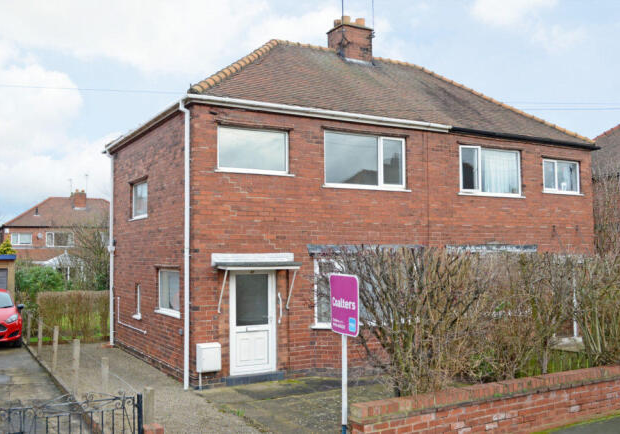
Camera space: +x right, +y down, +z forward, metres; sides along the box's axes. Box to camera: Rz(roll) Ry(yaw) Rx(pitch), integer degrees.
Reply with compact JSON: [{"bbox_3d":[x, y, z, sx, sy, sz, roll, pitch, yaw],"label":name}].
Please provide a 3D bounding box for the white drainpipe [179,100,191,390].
[{"bbox_3d":[-2.204,0.464,10.524,0.180,5.063,0.080,1,-4,-30],"label":"white drainpipe"}]

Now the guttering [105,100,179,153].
[{"bbox_3d":[-3.755,-1.886,13.142,0.160,0.150,6.100,1,-4,-31],"label":"guttering"}]

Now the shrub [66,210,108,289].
[{"bbox_3d":[-7.768,1.888,21.882,2.000,3.748,1.900,1,-4,-30],"label":"shrub"}]

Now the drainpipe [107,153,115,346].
[{"bbox_3d":[-5.170,0.785,15.549,0.180,5.047,0.080,1,-4,-30],"label":"drainpipe"}]

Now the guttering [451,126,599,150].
[{"bbox_3d":[5.578,-1.926,15.052,5.557,0.125,0.120,1,-4,-30],"label":"guttering"}]

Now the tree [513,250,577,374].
[{"bbox_3d":[4.065,1.717,10.345,0.950,2.206,0.920,1,-4,-31],"label":"tree"}]

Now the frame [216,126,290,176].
[{"bbox_3d":[-1.054,-1.238,11.378,1.480,0.880,0.110,1,-4,-31],"label":"frame"}]

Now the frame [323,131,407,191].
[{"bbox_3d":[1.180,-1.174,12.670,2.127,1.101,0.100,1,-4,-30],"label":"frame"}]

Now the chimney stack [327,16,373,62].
[{"bbox_3d":[1.104,-4.729,16.198,0.980,1.270,0.800,1,-4,-31],"label":"chimney stack"}]

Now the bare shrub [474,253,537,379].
[{"bbox_3d":[3.210,1.725,9.828,0.950,2.150,0.920,1,-4,-31],"label":"bare shrub"}]

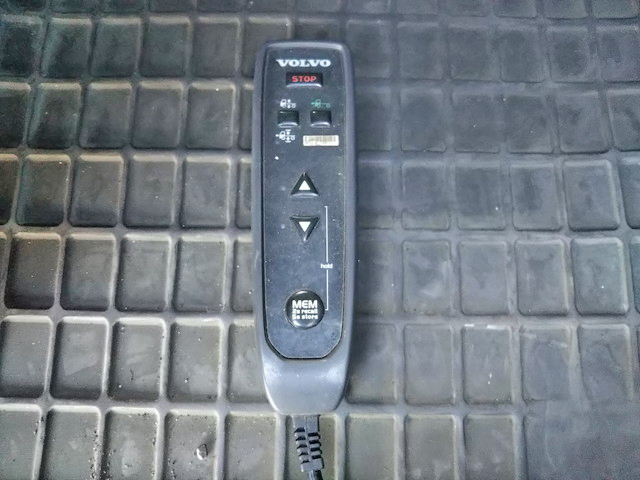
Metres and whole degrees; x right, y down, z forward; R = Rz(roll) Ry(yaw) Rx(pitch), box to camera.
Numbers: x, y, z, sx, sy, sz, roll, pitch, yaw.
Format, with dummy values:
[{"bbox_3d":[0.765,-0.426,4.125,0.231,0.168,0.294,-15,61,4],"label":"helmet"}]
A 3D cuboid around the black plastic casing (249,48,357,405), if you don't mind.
[{"bbox_3d":[-0.008,-0.015,0.292,0.055,0.028,0.200,-1,76,0],"label":"black plastic casing"}]

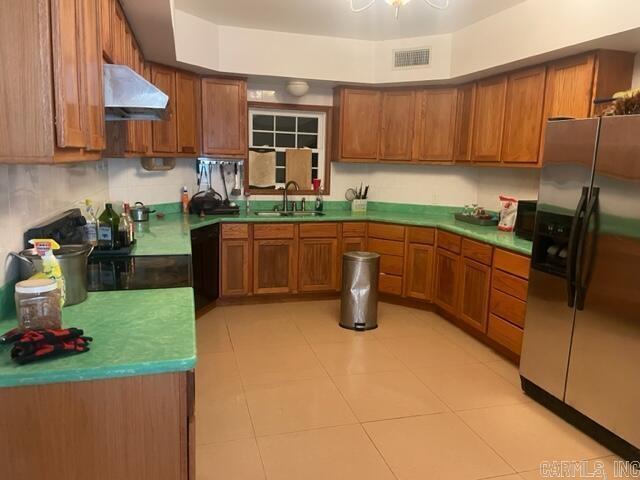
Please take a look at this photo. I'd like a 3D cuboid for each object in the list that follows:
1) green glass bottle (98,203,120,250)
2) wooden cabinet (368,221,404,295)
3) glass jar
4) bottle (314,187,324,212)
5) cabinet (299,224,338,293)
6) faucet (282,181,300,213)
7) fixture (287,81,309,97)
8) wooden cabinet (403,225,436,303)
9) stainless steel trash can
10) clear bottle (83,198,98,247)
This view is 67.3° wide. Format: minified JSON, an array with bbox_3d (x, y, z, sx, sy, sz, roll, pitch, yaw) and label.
[{"bbox_3d":[-1.340,-0.089,3.079,0.098,0.299,0.083,3,10,8],"label":"green glass bottle"},{"bbox_3d":[0.801,0.170,5.254,0.424,0.750,0.540,7,11,28],"label":"wooden cabinet"},{"bbox_3d":[-0.954,0.219,1.630,0.130,0.147,0.130,-1,10,-16],"label":"glass jar"},{"bbox_3d":[0.004,-0.434,5.425,0.069,0.255,0.054,0,10,-10],"label":"bottle"},{"bbox_3d":[-0.096,0.149,5.248,0.436,0.765,0.588,-1,10,-15],"label":"cabinet"},{"bbox_3d":[-0.326,-0.455,5.275,0.225,0.333,0.059,10,13,41],"label":"faucet"},{"bbox_3d":[-0.217,-1.478,4.709,0.220,0.125,0.220,2,10,0],"label":"fixture"},{"bbox_3d":[1.134,0.210,5.082,0.324,0.765,0.588,7,11,29],"label":"wooden cabinet"},{"bbox_3d":[0.367,0.464,4.398,0.345,0.650,0.370,2,10,1],"label":"stainless steel trash can"},{"bbox_3d":[-1.462,-0.095,3.086,0.083,0.294,0.064,-2,10,-21],"label":"clear bottle"}]

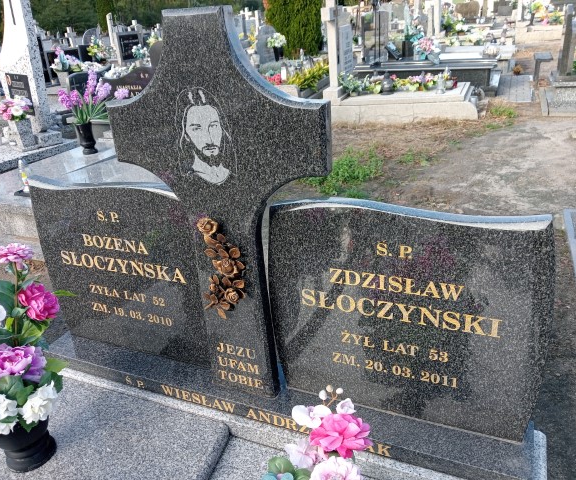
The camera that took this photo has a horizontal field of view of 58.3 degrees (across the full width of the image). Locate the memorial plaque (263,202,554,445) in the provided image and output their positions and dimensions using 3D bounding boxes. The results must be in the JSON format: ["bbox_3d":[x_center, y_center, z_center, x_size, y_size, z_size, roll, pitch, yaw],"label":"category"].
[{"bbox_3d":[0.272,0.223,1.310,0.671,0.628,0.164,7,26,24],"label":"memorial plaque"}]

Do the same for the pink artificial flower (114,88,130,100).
[{"bbox_3d":[-1.483,-1.296,4.600,0.130,0.100,0.120,-10,24,-17],"label":"pink artificial flower"}]

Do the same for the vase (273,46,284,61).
[{"bbox_3d":[-0.224,-4.404,12.200,0.190,0.320,0.190,-2,23,0],"label":"vase"}]

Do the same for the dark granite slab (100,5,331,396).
[{"bbox_3d":[-0.166,-0.039,1.386,0.619,1.065,0.069,7,26,24],"label":"dark granite slab"}]

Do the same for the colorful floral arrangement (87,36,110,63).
[{"bbox_3d":[-3.722,-3.761,10.200,0.460,0.480,0.400,-10,24,-17],"label":"colorful floral arrangement"}]

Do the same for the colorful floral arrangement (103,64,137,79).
[{"bbox_3d":[-2.594,-2.602,8.000,0.480,0.250,0.340,-10,24,-17],"label":"colorful floral arrangement"}]

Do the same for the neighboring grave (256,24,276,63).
[{"bbox_3d":[-0.508,-4.718,12.500,0.550,0.960,0.150,-20,29,-36],"label":"neighboring grave"}]

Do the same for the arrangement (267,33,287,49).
[{"bbox_3d":[-0.248,-4.711,12.200,0.450,0.380,0.420,-1,24,9],"label":"arrangement"}]

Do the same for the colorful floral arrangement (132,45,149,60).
[{"bbox_3d":[-2.941,-3.738,10.300,0.360,0.320,0.330,-10,24,-17],"label":"colorful floral arrangement"}]

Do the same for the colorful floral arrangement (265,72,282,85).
[{"bbox_3d":[-0.287,-3.095,9.900,0.320,0.230,0.280,-1,24,9],"label":"colorful floral arrangement"}]

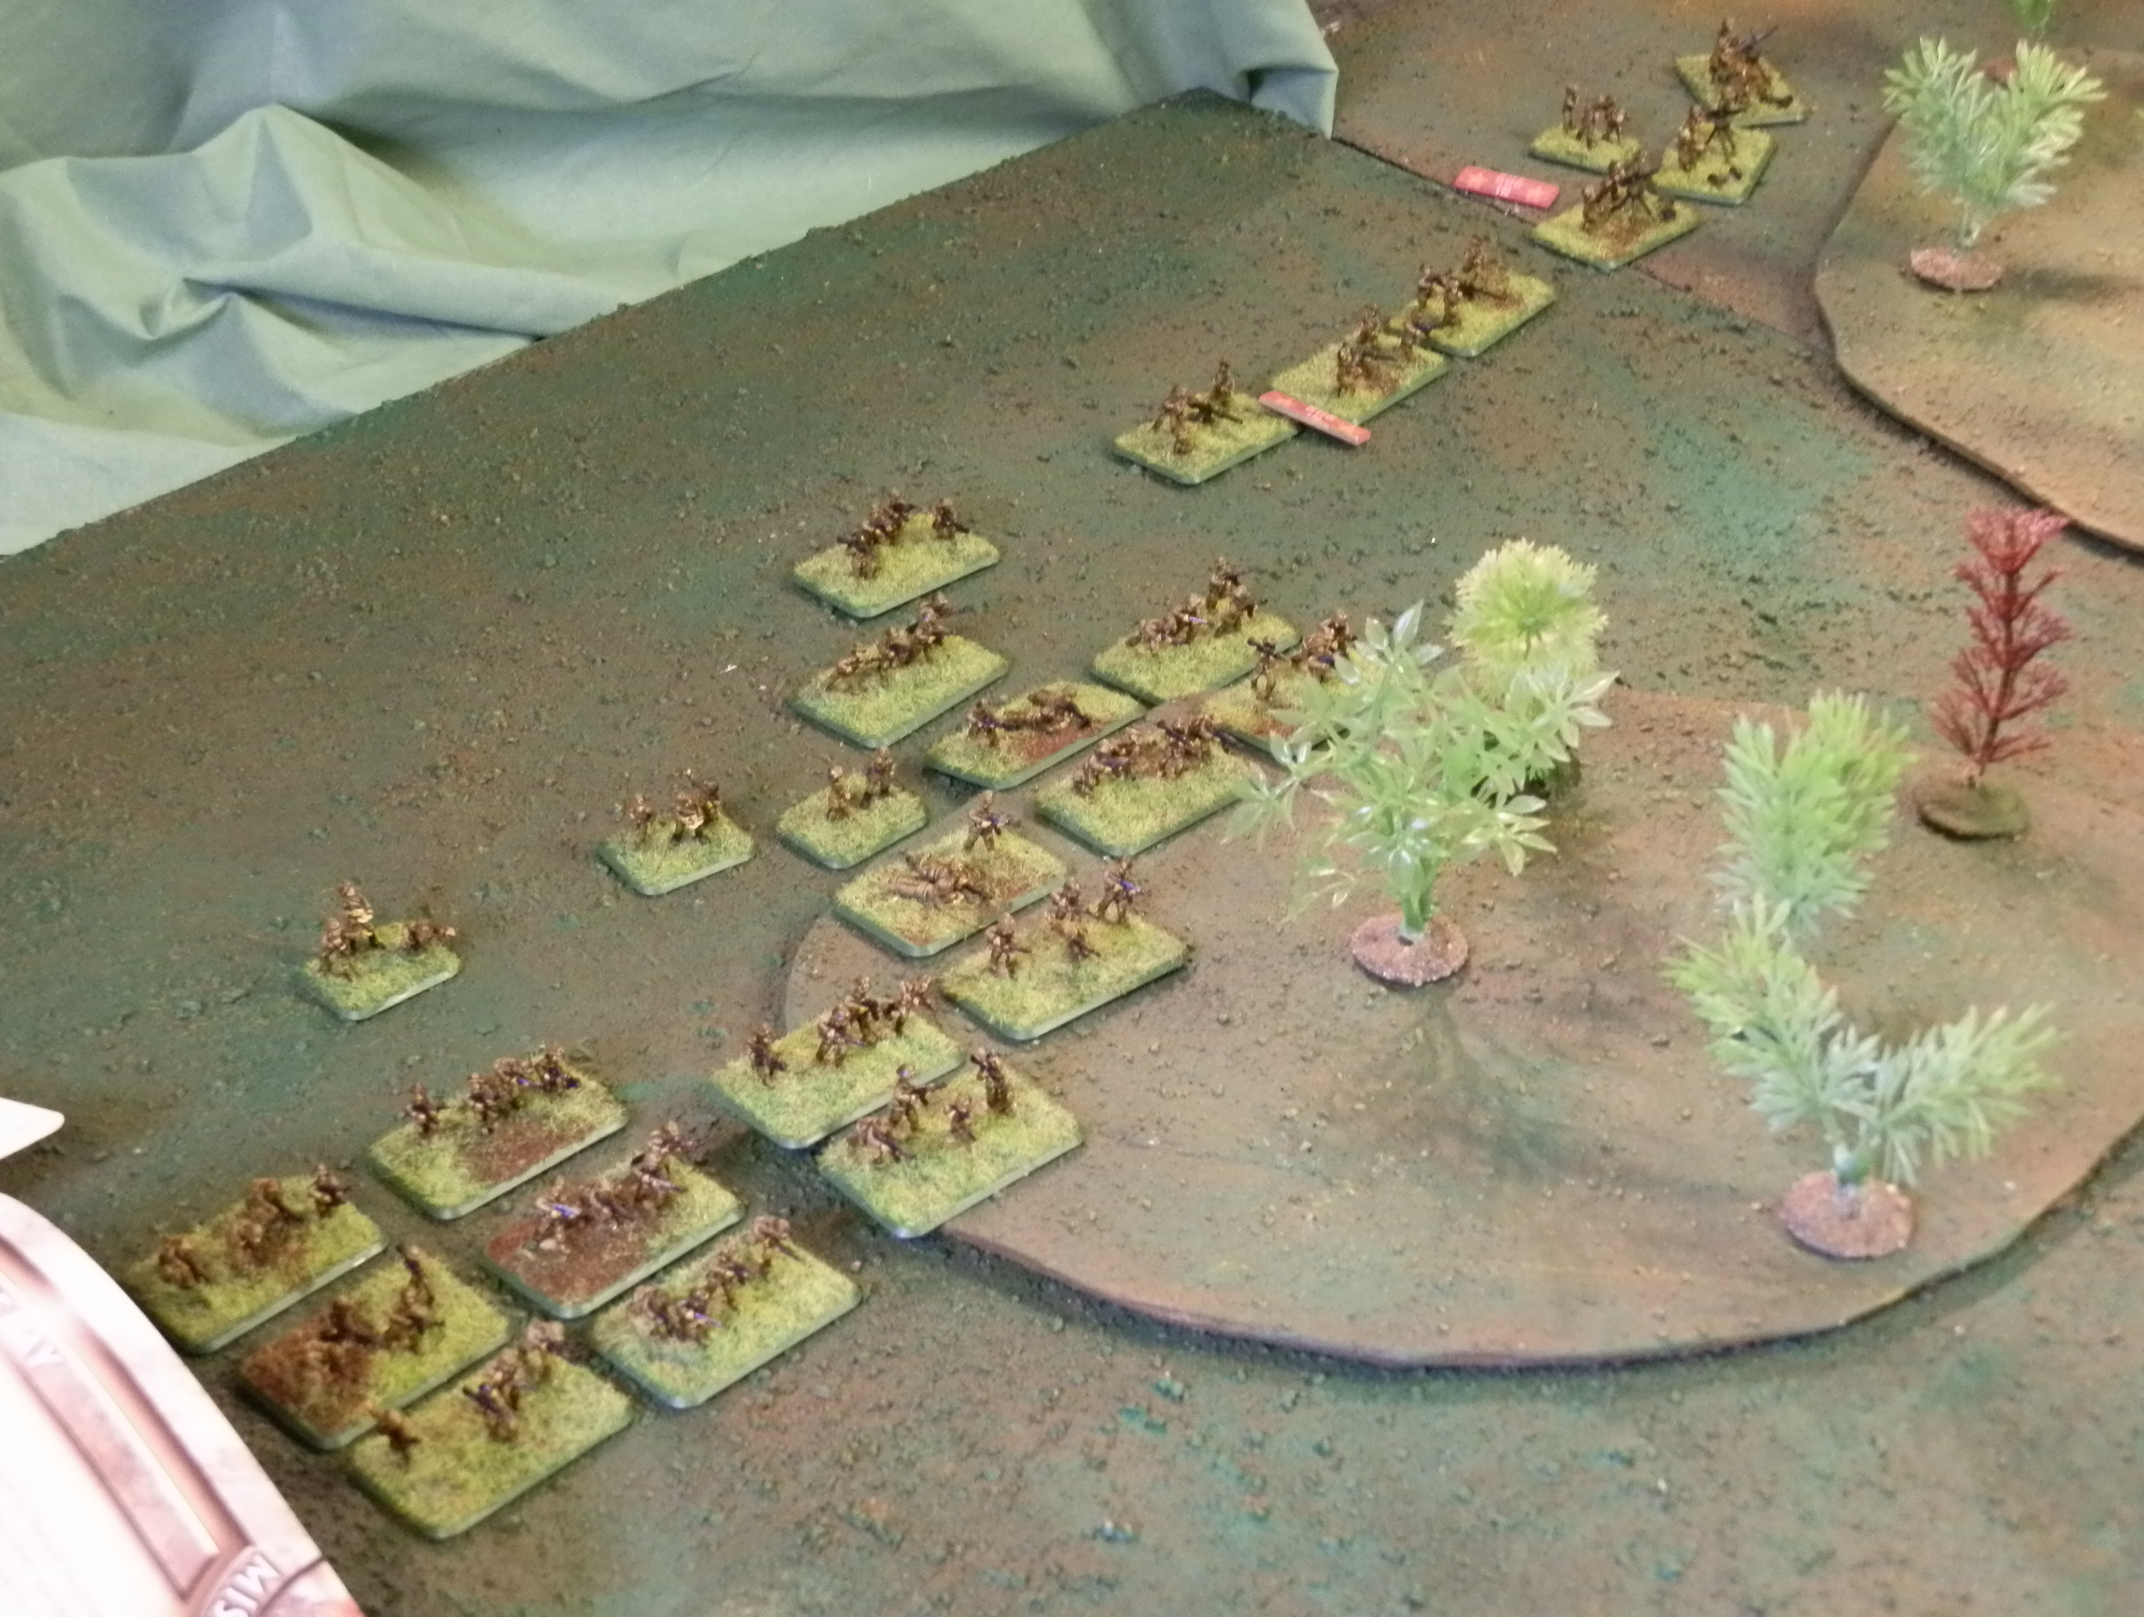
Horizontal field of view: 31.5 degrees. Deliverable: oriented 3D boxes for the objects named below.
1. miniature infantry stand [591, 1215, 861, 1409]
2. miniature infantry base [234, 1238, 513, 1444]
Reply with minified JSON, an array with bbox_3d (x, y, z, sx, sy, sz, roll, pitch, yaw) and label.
[{"bbox_3d":[-0.070,0.095,0.757,0.050,0.018,0.033,-29,41,-34],"label":"miniature infantry stand"},{"bbox_3d":[-0.139,0.101,0.753,0.033,0.019,0.050,27,43,37],"label":"miniature infantry base"}]

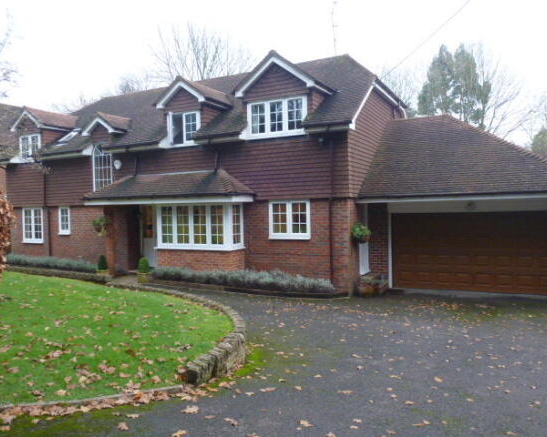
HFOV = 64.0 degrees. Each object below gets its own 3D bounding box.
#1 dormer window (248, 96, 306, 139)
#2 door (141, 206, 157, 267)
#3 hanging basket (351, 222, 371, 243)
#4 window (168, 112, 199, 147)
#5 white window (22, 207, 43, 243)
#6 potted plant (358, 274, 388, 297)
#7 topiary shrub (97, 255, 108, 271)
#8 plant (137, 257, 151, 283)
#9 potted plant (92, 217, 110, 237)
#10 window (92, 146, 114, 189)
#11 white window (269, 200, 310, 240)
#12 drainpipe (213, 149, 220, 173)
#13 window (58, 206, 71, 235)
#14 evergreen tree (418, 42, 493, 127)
[{"bbox_3d":[0.115,-2.672,11.700,1.750,1.040,0.200,-1,2,26],"label":"dormer window"},{"bbox_3d":[-3.945,0.566,14.153,0.900,2.070,0.100,-1,0,25],"label":"door"},{"bbox_3d":[2.211,0.355,11.100,0.480,0.500,0.480,-1,2,26],"label":"hanging basket"},{"bbox_3d":[-2.650,-2.659,13.036,1.180,1.040,0.200,-1,2,26],"label":"window"},{"bbox_3d":[-8.594,0.251,15.649,1.050,1.260,0.120,-1,0,25],"label":"white window"},{"bbox_3d":[2.602,1.752,11.450,0.720,0.540,0.550,-1,2,26],"label":"potted plant"},{"bbox_3d":[-5.527,1.422,14.150,0.350,0.510,0.350,-1,2,26],"label":"topiary shrub"},{"bbox_3d":[-3.697,1.456,12.450,0.350,0.730,0.350,-1,0,0],"label":"plant"},{"bbox_3d":[-5.500,0.256,14.000,0.530,0.600,0.530,-1,2,26],"label":"potted plant"},{"bbox_3d":[-5.471,-1.591,14.065,0.850,1.480,0.120,-1,0,25],"label":"window"},{"bbox_3d":[0.425,0.044,11.405,1.150,1.000,0.120,-1,0,25],"label":"white window"},{"bbox_3d":[-1.560,-1.616,12.159,0.100,0.660,0.100,-1,0,25],"label":"drainpipe"},{"bbox_3d":[-7.122,0.078,14.954,0.510,0.950,0.120,-1,0,25],"label":"window"},{"bbox_3d":[15.932,-7.281,38.305,6.000,15.700,5.800,-1,2,26],"label":"evergreen tree"}]

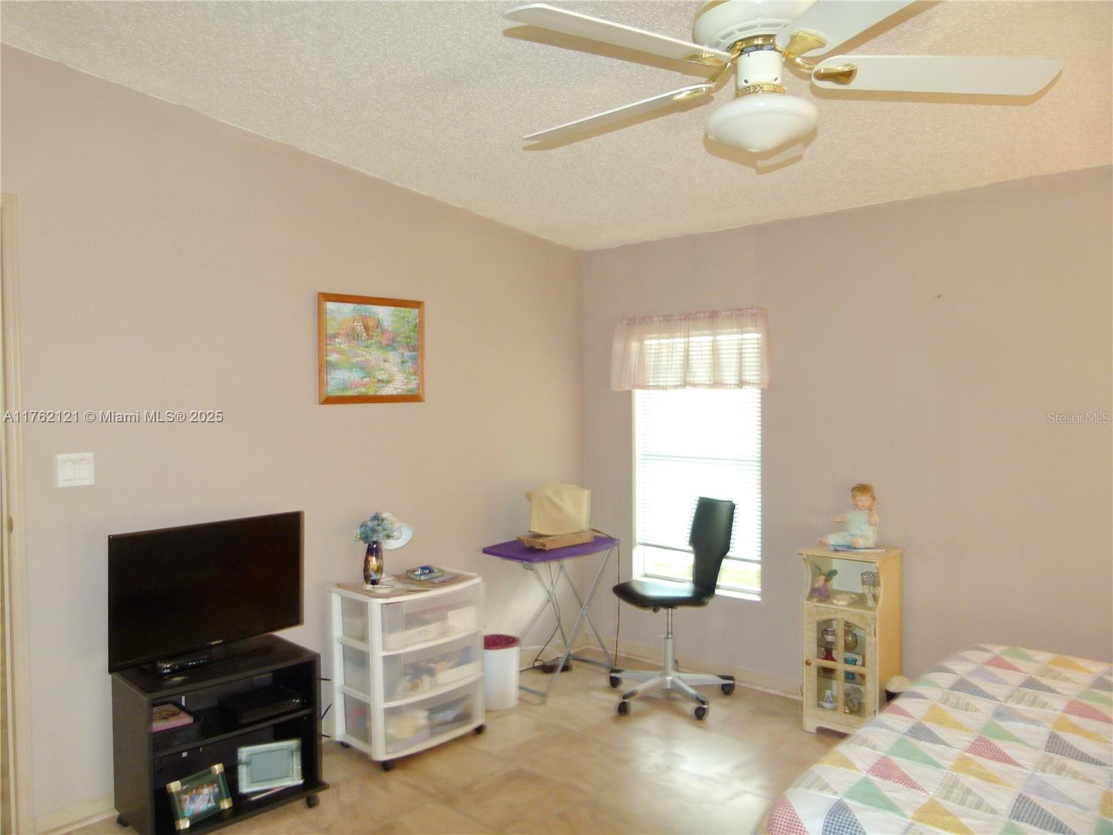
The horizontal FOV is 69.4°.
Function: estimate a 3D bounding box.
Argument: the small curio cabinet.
[{"bbox_3d":[1.304,0.977,3.535,0.340,0.805,0.333,1,2,40],"label":"small curio cabinet"}]

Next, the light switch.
[{"bbox_3d":[-1.669,0.184,2.799,0.012,0.114,0.114,1,2,43],"label":"light switch"}]

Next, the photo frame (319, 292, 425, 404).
[{"bbox_3d":[-0.827,-0.308,3.685,0.028,0.486,0.573,1,2,43],"label":"photo frame"}]

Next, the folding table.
[{"bbox_3d":[0.003,1.022,4.199,0.477,0.695,0.685,1,2,43],"label":"folding table"}]

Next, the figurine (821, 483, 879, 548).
[{"bbox_3d":[1.284,0.430,3.516,0.229,0.270,0.179,0,2,29],"label":"figurine"}]

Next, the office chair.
[{"bbox_3d":[0.561,0.882,3.924,0.626,0.983,0.596,-1,2,-18],"label":"office chair"}]

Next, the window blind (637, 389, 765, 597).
[{"bbox_3d":[0.759,0.249,4.284,0.785,1.192,0.045,1,2,43],"label":"window blind"}]

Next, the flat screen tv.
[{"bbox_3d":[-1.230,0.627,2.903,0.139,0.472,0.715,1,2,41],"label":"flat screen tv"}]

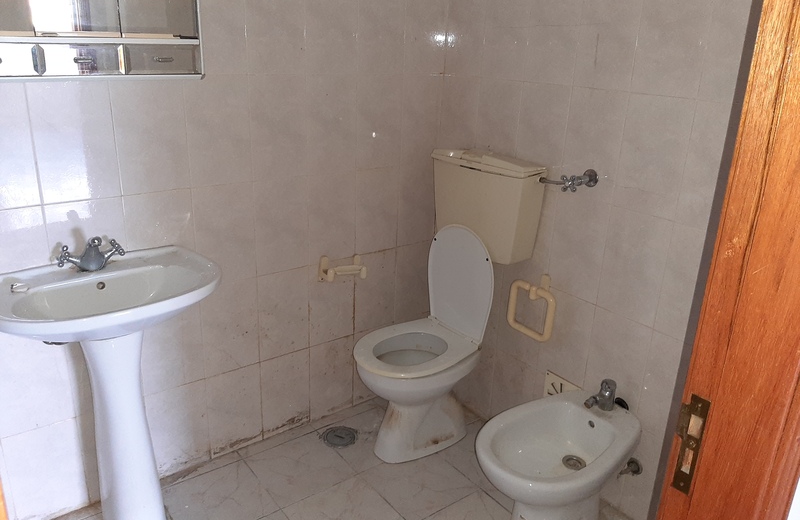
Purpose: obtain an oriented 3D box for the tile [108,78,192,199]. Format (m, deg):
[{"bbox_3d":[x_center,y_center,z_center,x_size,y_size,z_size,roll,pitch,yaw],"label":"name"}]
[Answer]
[{"bbox_3d":[-0.715,-0.358,1.799,0.200,0.330,0.010,-13,25,-36],"label":"tile"}]

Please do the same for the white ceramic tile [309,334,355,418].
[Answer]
[{"bbox_3d":[-0.272,0.471,2.489,0.200,0.330,0.010,-13,25,-36],"label":"white ceramic tile"}]

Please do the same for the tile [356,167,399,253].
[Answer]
[{"bbox_3d":[-0.088,-0.188,2.382,0.200,0.330,0.010,-12,24,-35],"label":"tile"}]

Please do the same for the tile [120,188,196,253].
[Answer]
[{"bbox_3d":[-0.727,-0.046,1.911,0.200,0.330,0.010,-13,25,-36],"label":"tile"}]

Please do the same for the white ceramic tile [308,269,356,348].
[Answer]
[{"bbox_3d":[-0.260,0.159,2.377,0.200,0.330,0.010,-13,25,-36],"label":"white ceramic tile"}]

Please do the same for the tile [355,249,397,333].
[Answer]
[{"bbox_3d":[-0.101,0.124,2.502,0.201,0.333,0.010,-12,24,-35],"label":"tile"}]

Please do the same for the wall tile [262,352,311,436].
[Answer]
[{"bbox_3d":[-0.434,0.509,2.380,0.201,0.333,0.010,-12,24,-35],"label":"wall tile"}]

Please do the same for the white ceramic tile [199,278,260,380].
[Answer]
[{"bbox_3d":[-0.581,0.231,2.142,0.200,0.330,0.010,-12,24,-35],"label":"white ceramic tile"}]

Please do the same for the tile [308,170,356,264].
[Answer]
[{"bbox_3d":[-0.248,-0.153,2.265,0.200,0.330,0.010,-12,24,-35],"label":"tile"}]

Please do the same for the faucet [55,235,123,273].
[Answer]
[{"bbox_3d":[-0.832,-0.023,1.699,0.178,0.122,0.130,-12,24,-35],"label":"faucet"}]

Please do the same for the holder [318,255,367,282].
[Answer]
[{"bbox_3d":[-0.203,0.030,2.324,0.183,0.100,0.060,-12,24,-35],"label":"holder"}]

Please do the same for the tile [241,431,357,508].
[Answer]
[{"bbox_3d":[-0.355,0.741,2.227,0.300,0.010,0.300,-12,24,-35],"label":"tile"}]

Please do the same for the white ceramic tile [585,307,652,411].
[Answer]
[{"bbox_3d":[0.694,0.335,1.996,0.010,0.333,0.201,-13,24,-35],"label":"white ceramic tile"}]

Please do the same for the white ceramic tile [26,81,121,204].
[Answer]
[{"bbox_3d":[-0.878,-0.325,1.688,0.200,0.330,0.010,-12,24,-35],"label":"white ceramic tile"}]

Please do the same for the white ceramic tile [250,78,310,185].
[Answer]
[{"bbox_3d":[-0.397,-0.430,2.038,0.200,0.330,0.010,-12,24,-35],"label":"white ceramic tile"}]

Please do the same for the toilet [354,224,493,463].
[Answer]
[{"bbox_3d":[0.066,0.305,2.272,0.505,0.812,0.364,-12,24,-35],"label":"toilet"}]

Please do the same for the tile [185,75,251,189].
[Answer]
[{"bbox_3d":[-0.555,-0.394,1.917,0.200,0.330,0.010,-13,25,-36],"label":"tile"}]

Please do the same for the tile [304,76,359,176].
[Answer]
[{"bbox_3d":[-0.235,-0.466,2.154,0.200,0.330,0.010,-13,25,-36],"label":"tile"}]

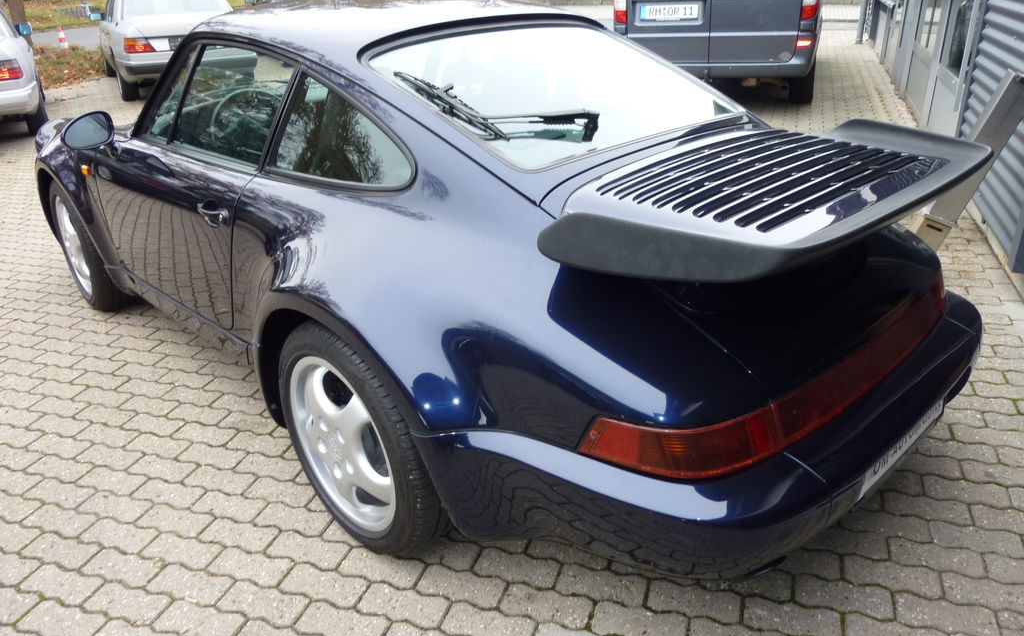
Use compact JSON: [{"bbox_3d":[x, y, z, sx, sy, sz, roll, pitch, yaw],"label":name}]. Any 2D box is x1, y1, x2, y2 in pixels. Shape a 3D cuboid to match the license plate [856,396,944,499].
[{"bbox_3d":[0.875,0.252,1.666,0.510,0.110,0.015,-23,37,-38],"label":"license plate"}]

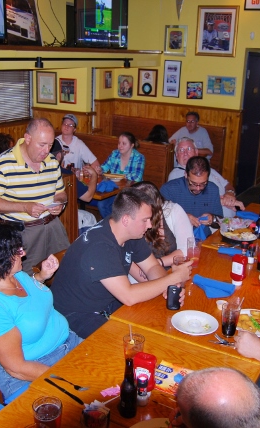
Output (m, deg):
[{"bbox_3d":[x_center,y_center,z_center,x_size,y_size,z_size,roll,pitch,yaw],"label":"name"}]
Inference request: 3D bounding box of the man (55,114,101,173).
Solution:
[{"bbox_3d":[-0.752,-0.480,5.647,0.540,1.320,0.740,12,21,27],"label":"man"}]

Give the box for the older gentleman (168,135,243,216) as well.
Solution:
[{"bbox_3d":[0.570,0.019,4.280,0.580,1.310,0.740,-8,19,-30],"label":"older gentleman"}]

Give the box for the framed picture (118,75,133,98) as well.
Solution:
[{"bbox_3d":[-0.073,-2.175,8.213,0.292,0.353,0.025,12,20,29],"label":"framed picture"}]

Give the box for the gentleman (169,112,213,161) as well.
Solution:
[{"bbox_3d":[0.864,-0.847,7.056,0.580,1.280,0.720,14,22,33],"label":"gentleman"}]

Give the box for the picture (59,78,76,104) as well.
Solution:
[{"bbox_3d":[-0.803,-1.577,6.185,0.265,0.305,0.030,13,22,31],"label":"picture"}]

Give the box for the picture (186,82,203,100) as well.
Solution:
[{"bbox_3d":[1.023,-1.933,7.542,0.273,0.255,0.025,12,20,29],"label":"picture"}]

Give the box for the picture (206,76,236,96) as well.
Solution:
[{"bbox_3d":[1.352,-1.877,7.051,0.434,0.265,0.030,11,21,28],"label":"picture"}]

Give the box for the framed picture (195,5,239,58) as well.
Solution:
[{"bbox_3d":[1.214,-2.554,6.725,0.615,0.660,0.035,13,22,31],"label":"framed picture"}]

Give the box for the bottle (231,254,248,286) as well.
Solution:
[{"bbox_3d":[0.650,0.331,2.867,0.090,0.190,0.060,13,22,31],"label":"bottle"}]

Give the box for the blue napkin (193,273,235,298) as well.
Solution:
[{"bbox_3d":[0.478,0.428,2.811,0.260,0.035,0.190,11,21,28],"label":"blue napkin"}]

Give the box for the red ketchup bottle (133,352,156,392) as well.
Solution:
[{"bbox_3d":[0.058,0.633,1.882,0.086,0.184,0.055,12,22,28],"label":"red ketchup bottle"}]

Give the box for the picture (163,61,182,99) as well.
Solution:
[{"bbox_3d":[0.634,-2.041,7.290,0.287,0.530,0.030,13,22,31],"label":"picture"}]

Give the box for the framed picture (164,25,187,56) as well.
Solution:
[{"bbox_3d":[0.699,-2.595,7.214,0.370,0.429,0.030,11,21,28],"label":"framed picture"}]

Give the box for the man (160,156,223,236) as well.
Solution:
[{"bbox_3d":[0.534,0.209,3.873,0.540,1.250,0.720,-5,20,-19],"label":"man"}]

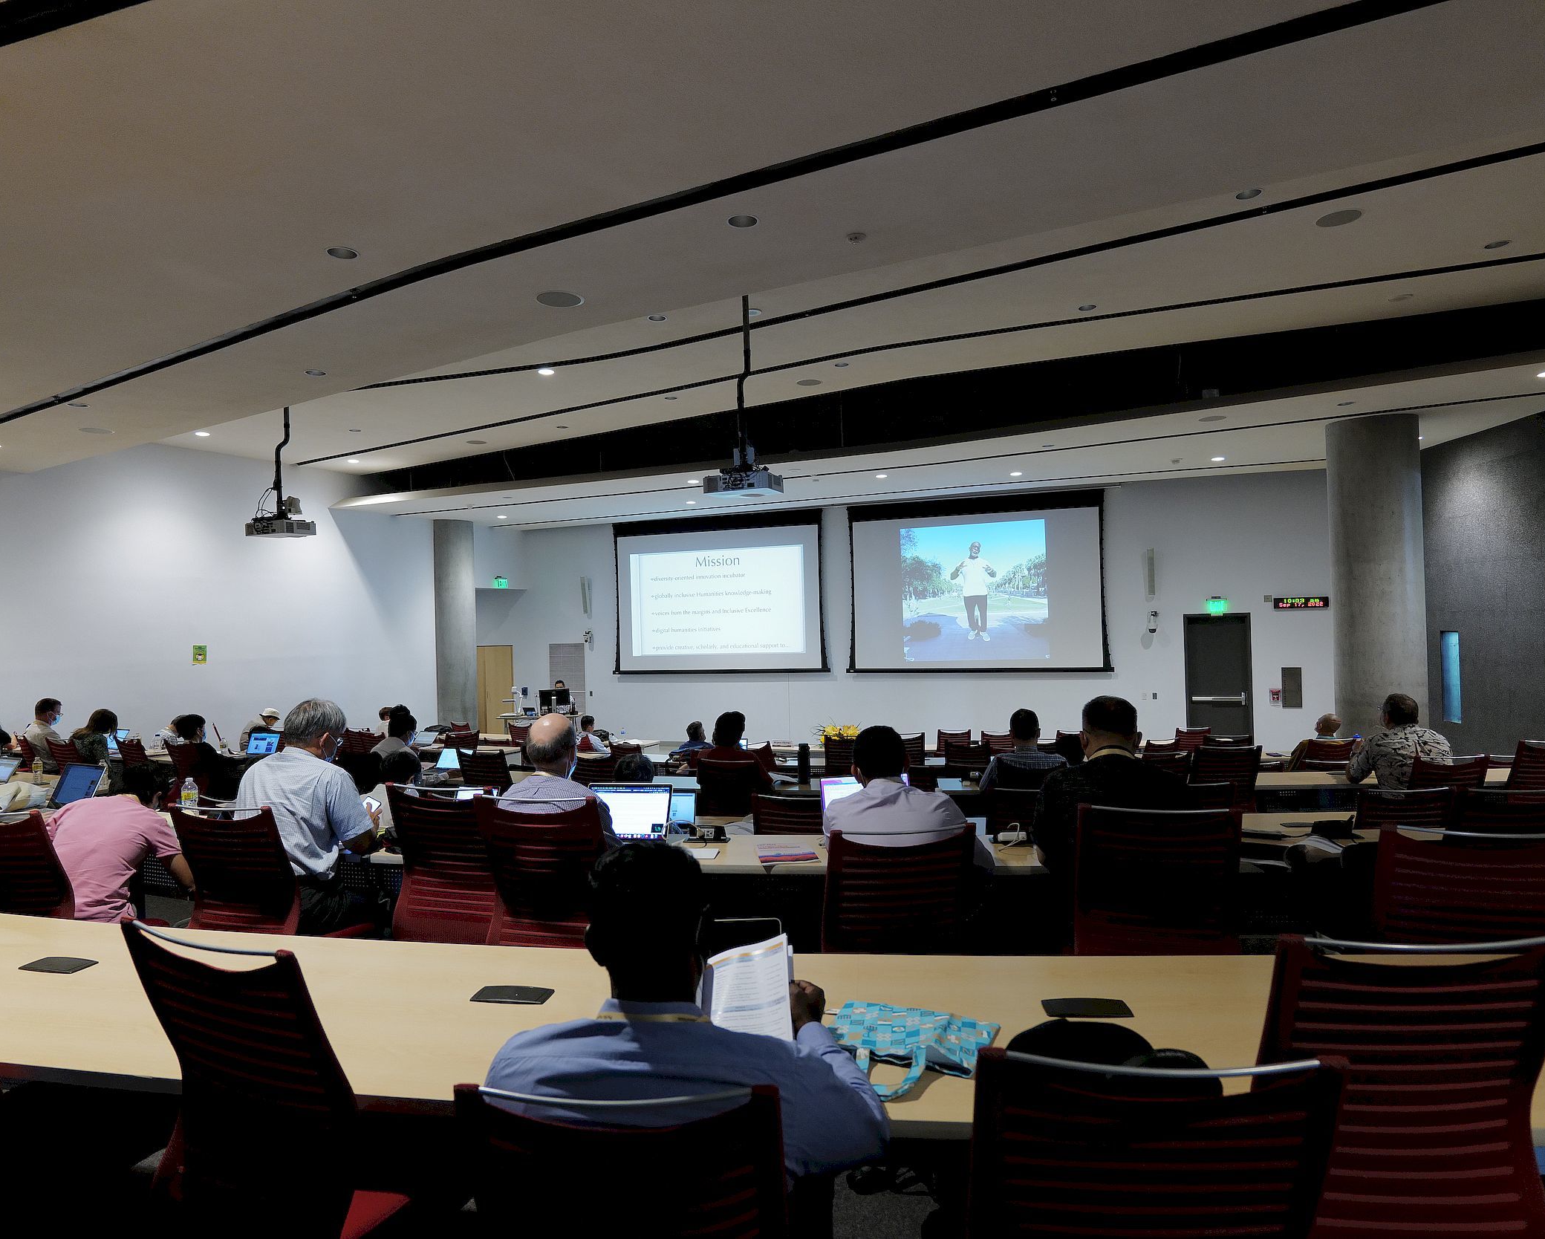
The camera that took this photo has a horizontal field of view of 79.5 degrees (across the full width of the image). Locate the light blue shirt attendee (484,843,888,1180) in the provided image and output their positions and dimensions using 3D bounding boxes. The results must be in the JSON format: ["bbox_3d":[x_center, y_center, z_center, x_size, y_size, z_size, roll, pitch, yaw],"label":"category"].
[{"bbox_3d":[-0.119,0.949,1.600,0.580,1.176,0.680,-2,0,6],"label":"light blue shirt attendee"}]

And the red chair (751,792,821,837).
[{"bbox_3d":[0.187,1.274,4.448,0.540,0.970,0.580,-1,-1,12],"label":"red chair"}]

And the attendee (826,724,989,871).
[{"bbox_3d":[0.422,0.929,3.020,0.520,1.210,0.780,-1,-1,2],"label":"attendee"}]

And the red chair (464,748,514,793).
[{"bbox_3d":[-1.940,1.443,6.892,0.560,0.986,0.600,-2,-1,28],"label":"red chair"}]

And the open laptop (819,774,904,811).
[{"bbox_3d":[0.333,0.697,3.359,0.345,0.235,0.290,-1,-1,2],"label":"open laptop"}]

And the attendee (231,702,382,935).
[{"bbox_3d":[-1.657,0.933,3.300,0.560,1.317,0.720,-2,-1,25],"label":"attendee"}]

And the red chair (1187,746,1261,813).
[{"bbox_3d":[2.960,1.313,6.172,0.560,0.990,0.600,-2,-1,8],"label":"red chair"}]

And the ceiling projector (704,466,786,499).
[{"bbox_3d":[-0.184,-0.894,6.050,0.460,0.150,0.360,-2,-1,20],"label":"ceiling projector"}]

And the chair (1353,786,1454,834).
[{"bbox_3d":[2.698,1.200,4.204,0.540,0.970,0.580,-1,-1,-3],"label":"chair"}]

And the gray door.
[{"bbox_3d":[7.267,1.104,15.127,0.980,2.400,0.120,-2,-1,20],"label":"gray door"}]

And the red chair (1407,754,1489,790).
[{"bbox_3d":[4.037,1.290,5.754,0.540,0.970,0.580,-1,-1,0],"label":"red chair"}]

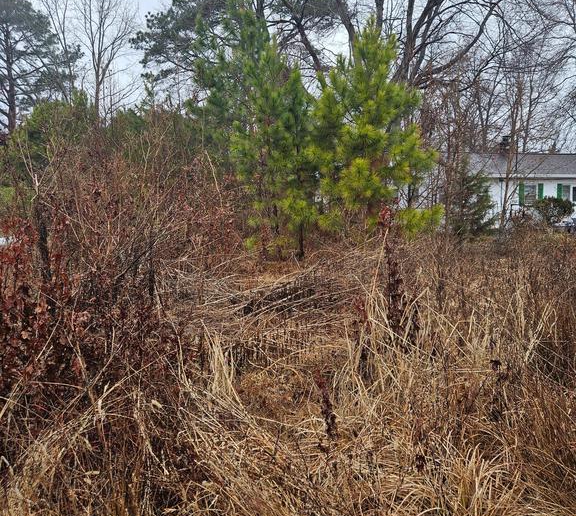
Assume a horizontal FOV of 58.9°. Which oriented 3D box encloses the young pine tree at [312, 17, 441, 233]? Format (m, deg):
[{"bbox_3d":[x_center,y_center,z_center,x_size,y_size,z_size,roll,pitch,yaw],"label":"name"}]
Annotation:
[{"bbox_3d":[1.880,-2.400,10.800,2.650,5.000,2.600,0,6,0],"label":"young pine tree"}]

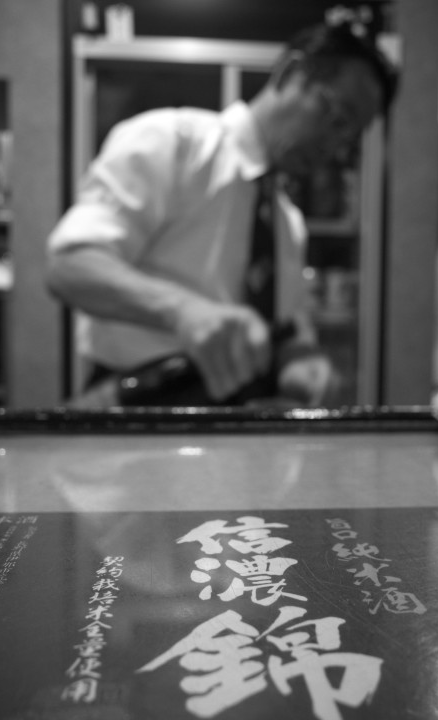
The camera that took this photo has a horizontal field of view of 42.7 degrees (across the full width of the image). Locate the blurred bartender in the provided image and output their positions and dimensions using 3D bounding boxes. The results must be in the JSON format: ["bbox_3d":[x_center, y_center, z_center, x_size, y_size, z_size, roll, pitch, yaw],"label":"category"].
[{"bbox_3d":[0.000,0.200,1.070,0.580,1.530,0.550,-2,3,-38],"label":"blurred bartender"}]

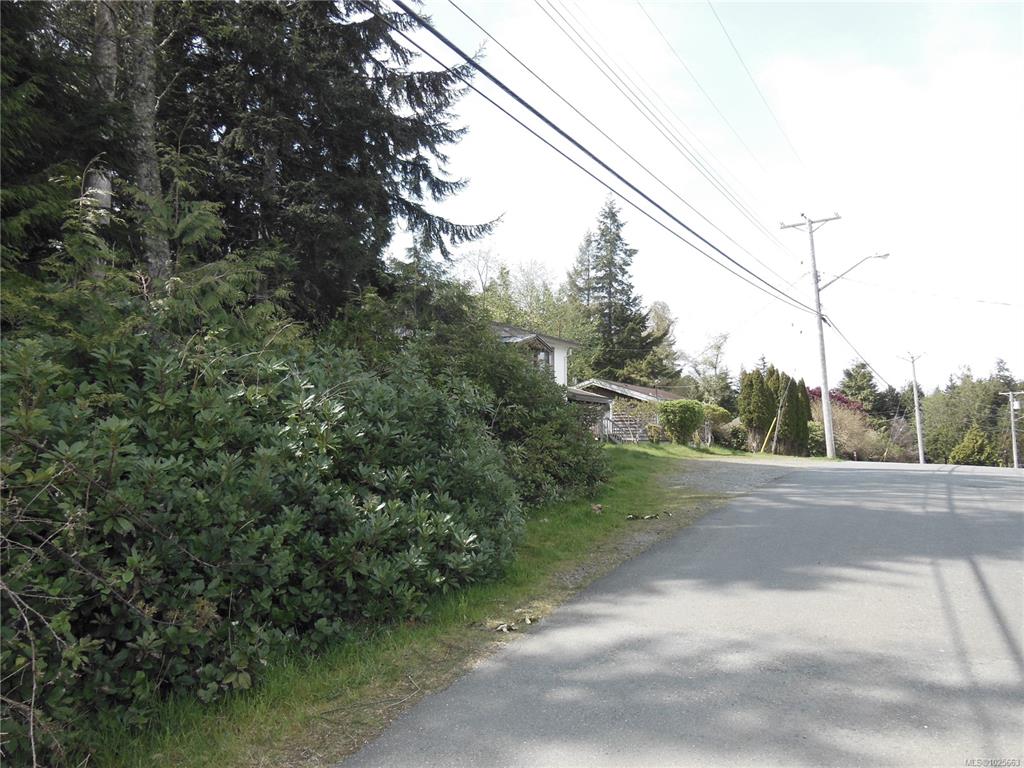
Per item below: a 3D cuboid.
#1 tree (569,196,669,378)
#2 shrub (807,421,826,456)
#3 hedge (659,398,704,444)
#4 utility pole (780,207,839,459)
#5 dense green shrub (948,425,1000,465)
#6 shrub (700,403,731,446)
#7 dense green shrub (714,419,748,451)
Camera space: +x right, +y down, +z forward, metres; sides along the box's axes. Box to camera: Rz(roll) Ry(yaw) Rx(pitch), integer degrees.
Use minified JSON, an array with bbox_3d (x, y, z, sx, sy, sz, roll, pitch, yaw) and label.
[{"bbox_3d":[8.209,-4.972,57.000,7.300,18.300,7.300,-1,-7,8],"label":"tree"},{"bbox_3d":[14.092,2.506,34.000,1.200,1.600,1.200,-3,-7,22],"label":"shrub"},{"bbox_3d":[7.564,1.673,33.000,2.000,2.000,1.900,-2,-7,13],"label":"hedge"},{"bbox_3d":[13.402,-2.160,32.095,2.400,10.350,0.400,-6,-8,35],"label":"utility pole"},{"bbox_3d":[47.532,6.320,76.000,5.000,4.300,4.600,-4,-8,32],"label":"dense green shrub"},{"bbox_3d":[9.173,1.835,33.500,1.500,1.950,1.450,-2,-7,15],"label":"shrub"},{"bbox_3d":[10.092,2.368,34.000,1.500,1.350,1.400,-2,-7,17],"label":"dense green shrub"}]

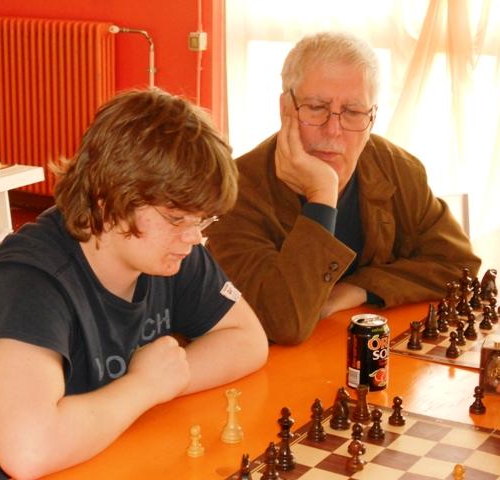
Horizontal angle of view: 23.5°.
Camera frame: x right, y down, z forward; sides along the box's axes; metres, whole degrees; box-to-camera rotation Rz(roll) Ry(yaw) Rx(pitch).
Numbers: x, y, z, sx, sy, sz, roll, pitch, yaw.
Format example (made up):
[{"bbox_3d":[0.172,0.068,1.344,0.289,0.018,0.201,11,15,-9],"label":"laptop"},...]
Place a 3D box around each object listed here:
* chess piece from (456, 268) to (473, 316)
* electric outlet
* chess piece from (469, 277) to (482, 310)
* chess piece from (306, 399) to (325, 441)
[{"bbox_3d":[0.405,0.097,2.264,0.030,0.089,0.030,9,17,29],"label":"chess piece"},{"bbox_3d":[-0.236,-0.907,5.500,0.065,0.080,0.050,9,17,30],"label":"electric outlet"},{"bbox_3d":[0.426,0.102,2.260,0.025,0.064,0.025,9,16,29],"label":"chess piece"},{"bbox_3d":[0.095,0.251,1.685,0.025,0.059,0.025,0,14,0],"label":"chess piece"}]

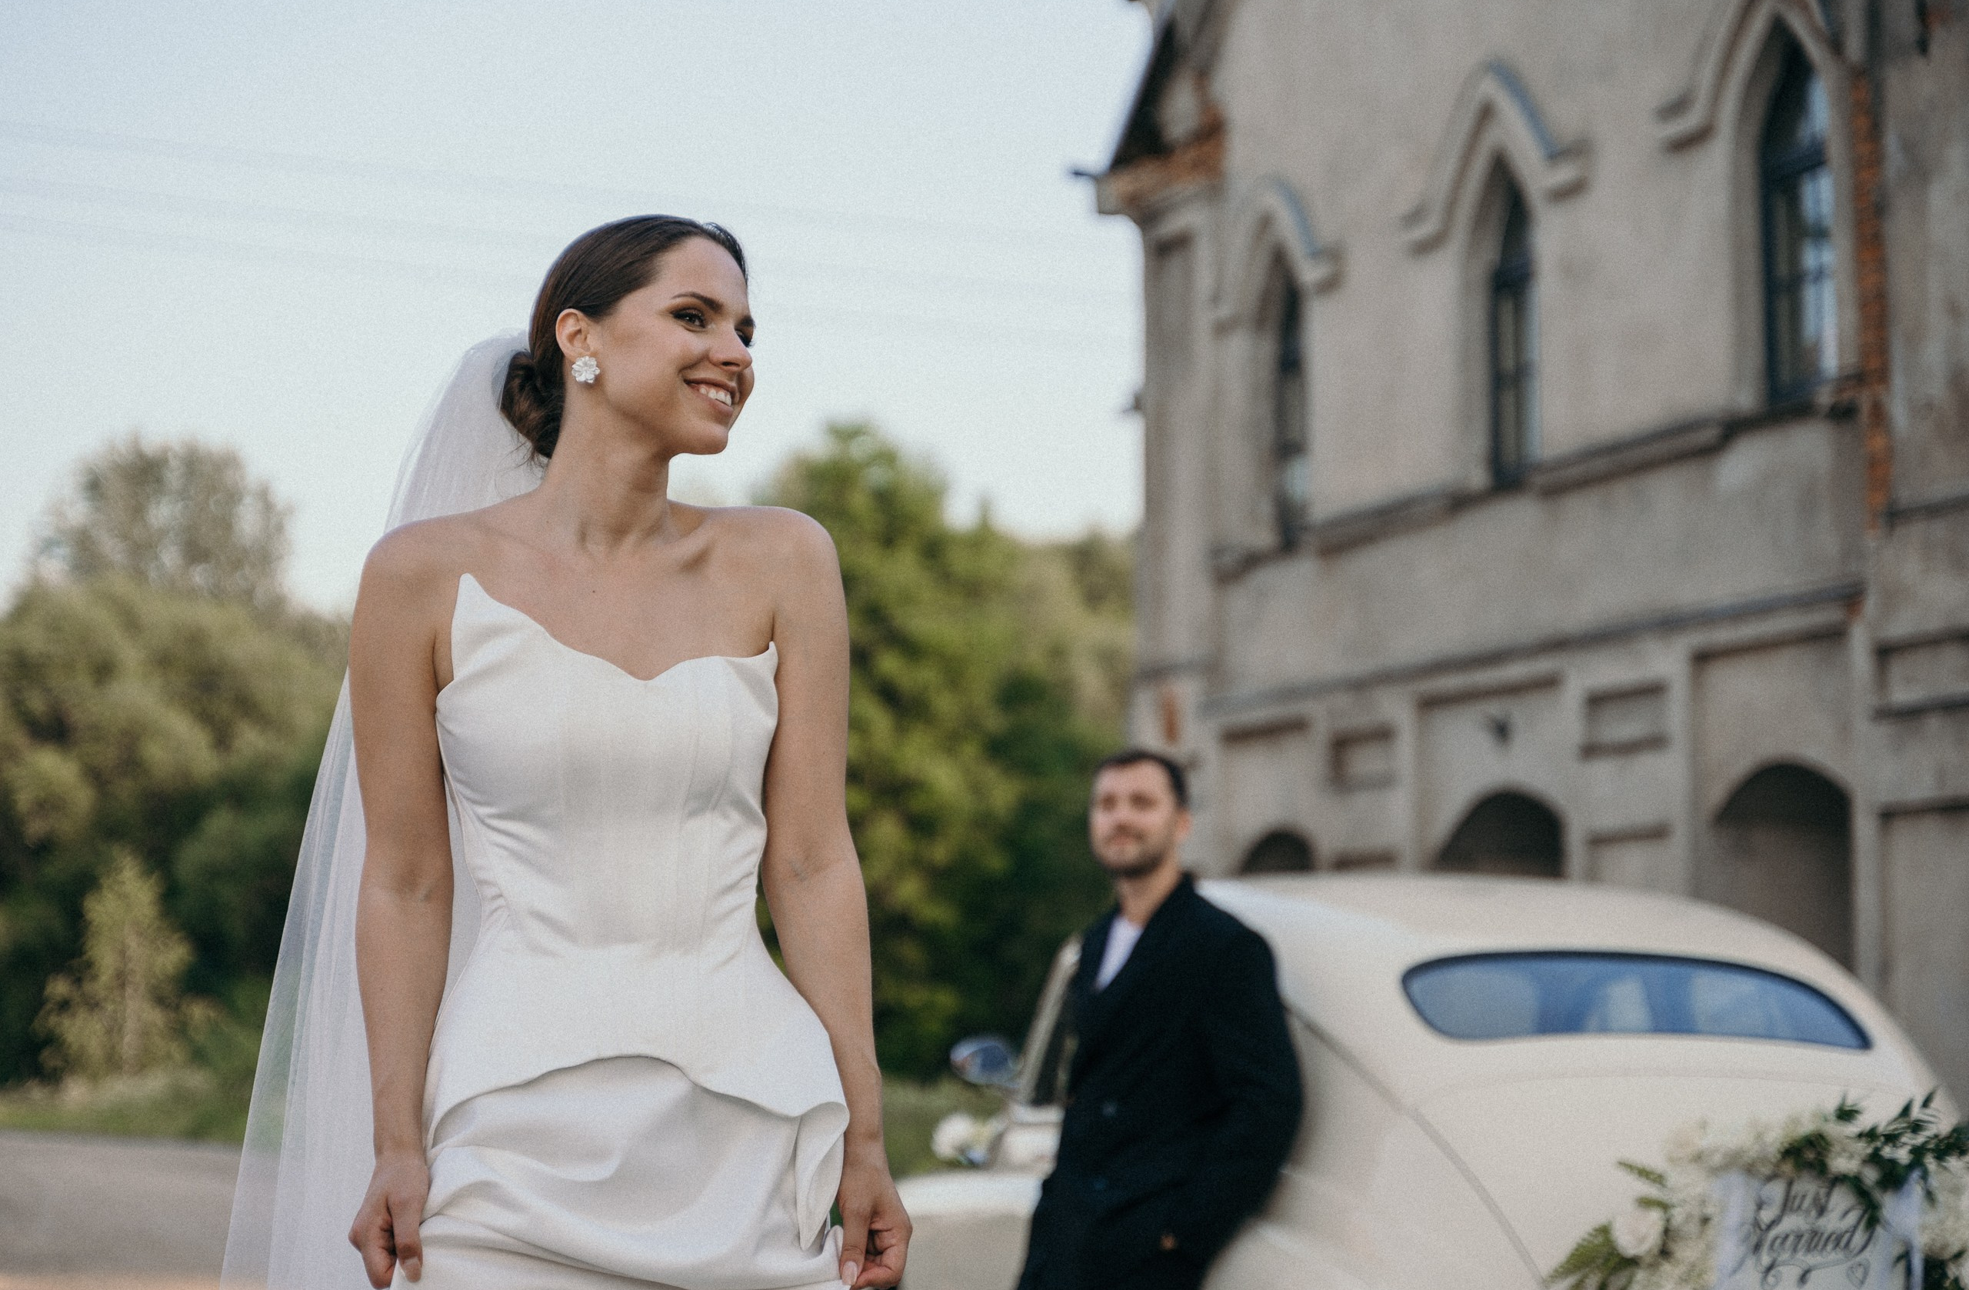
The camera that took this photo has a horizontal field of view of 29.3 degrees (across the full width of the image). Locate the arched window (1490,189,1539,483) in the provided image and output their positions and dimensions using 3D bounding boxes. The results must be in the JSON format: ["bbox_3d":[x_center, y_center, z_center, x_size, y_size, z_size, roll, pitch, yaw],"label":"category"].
[{"bbox_3d":[3.898,-2.339,27.013,0.200,2.280,1.080,2,-6,-20],"label":"arched window"}]

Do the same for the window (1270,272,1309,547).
[{"bbox_3d":[2.595,-1.984,30.545,0.200,2.280,1.080,2,-6,-20],"label":"window"}]

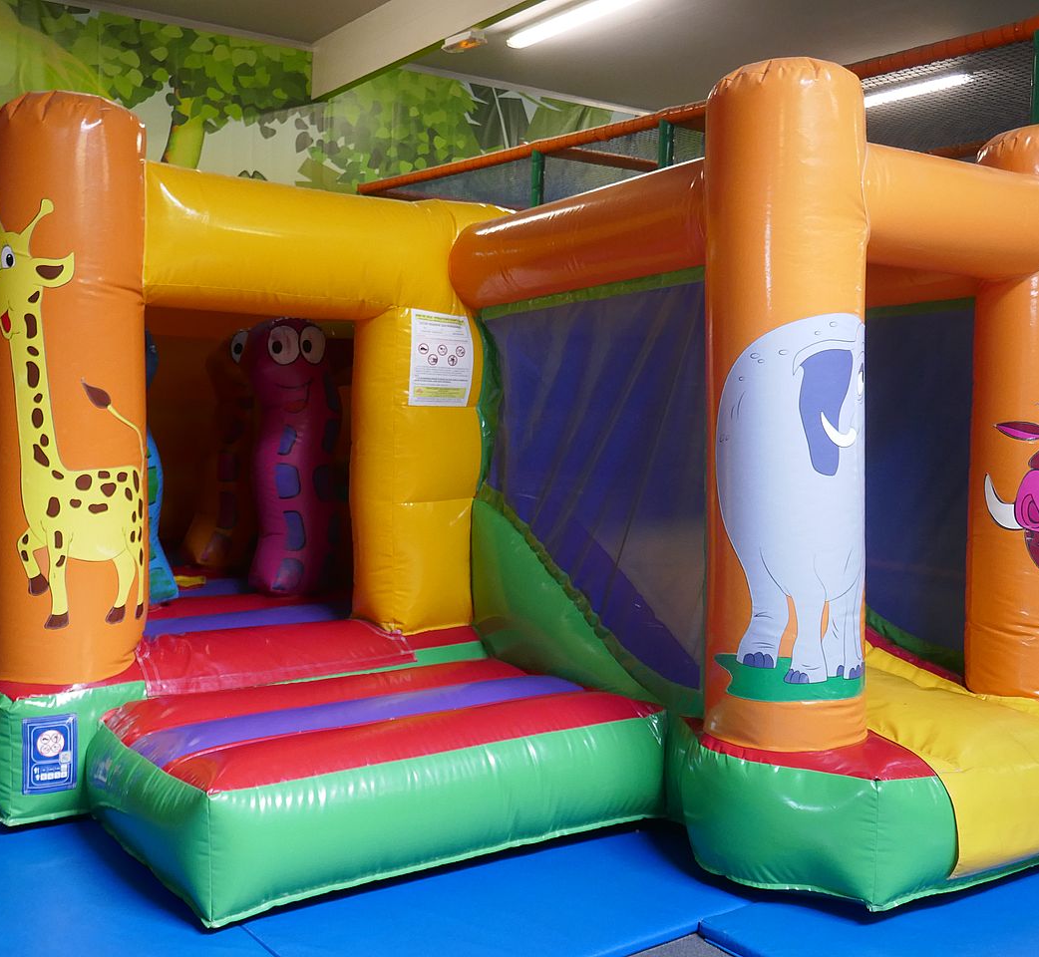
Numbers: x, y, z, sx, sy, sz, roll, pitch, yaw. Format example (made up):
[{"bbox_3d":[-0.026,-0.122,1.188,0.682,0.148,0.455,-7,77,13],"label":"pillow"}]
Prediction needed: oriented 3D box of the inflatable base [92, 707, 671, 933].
[{"bbox_3d":[-0.489,0.957,4.179,1.630,0.387,1.154,-1,3,-35],"label":"inflatable base"}]

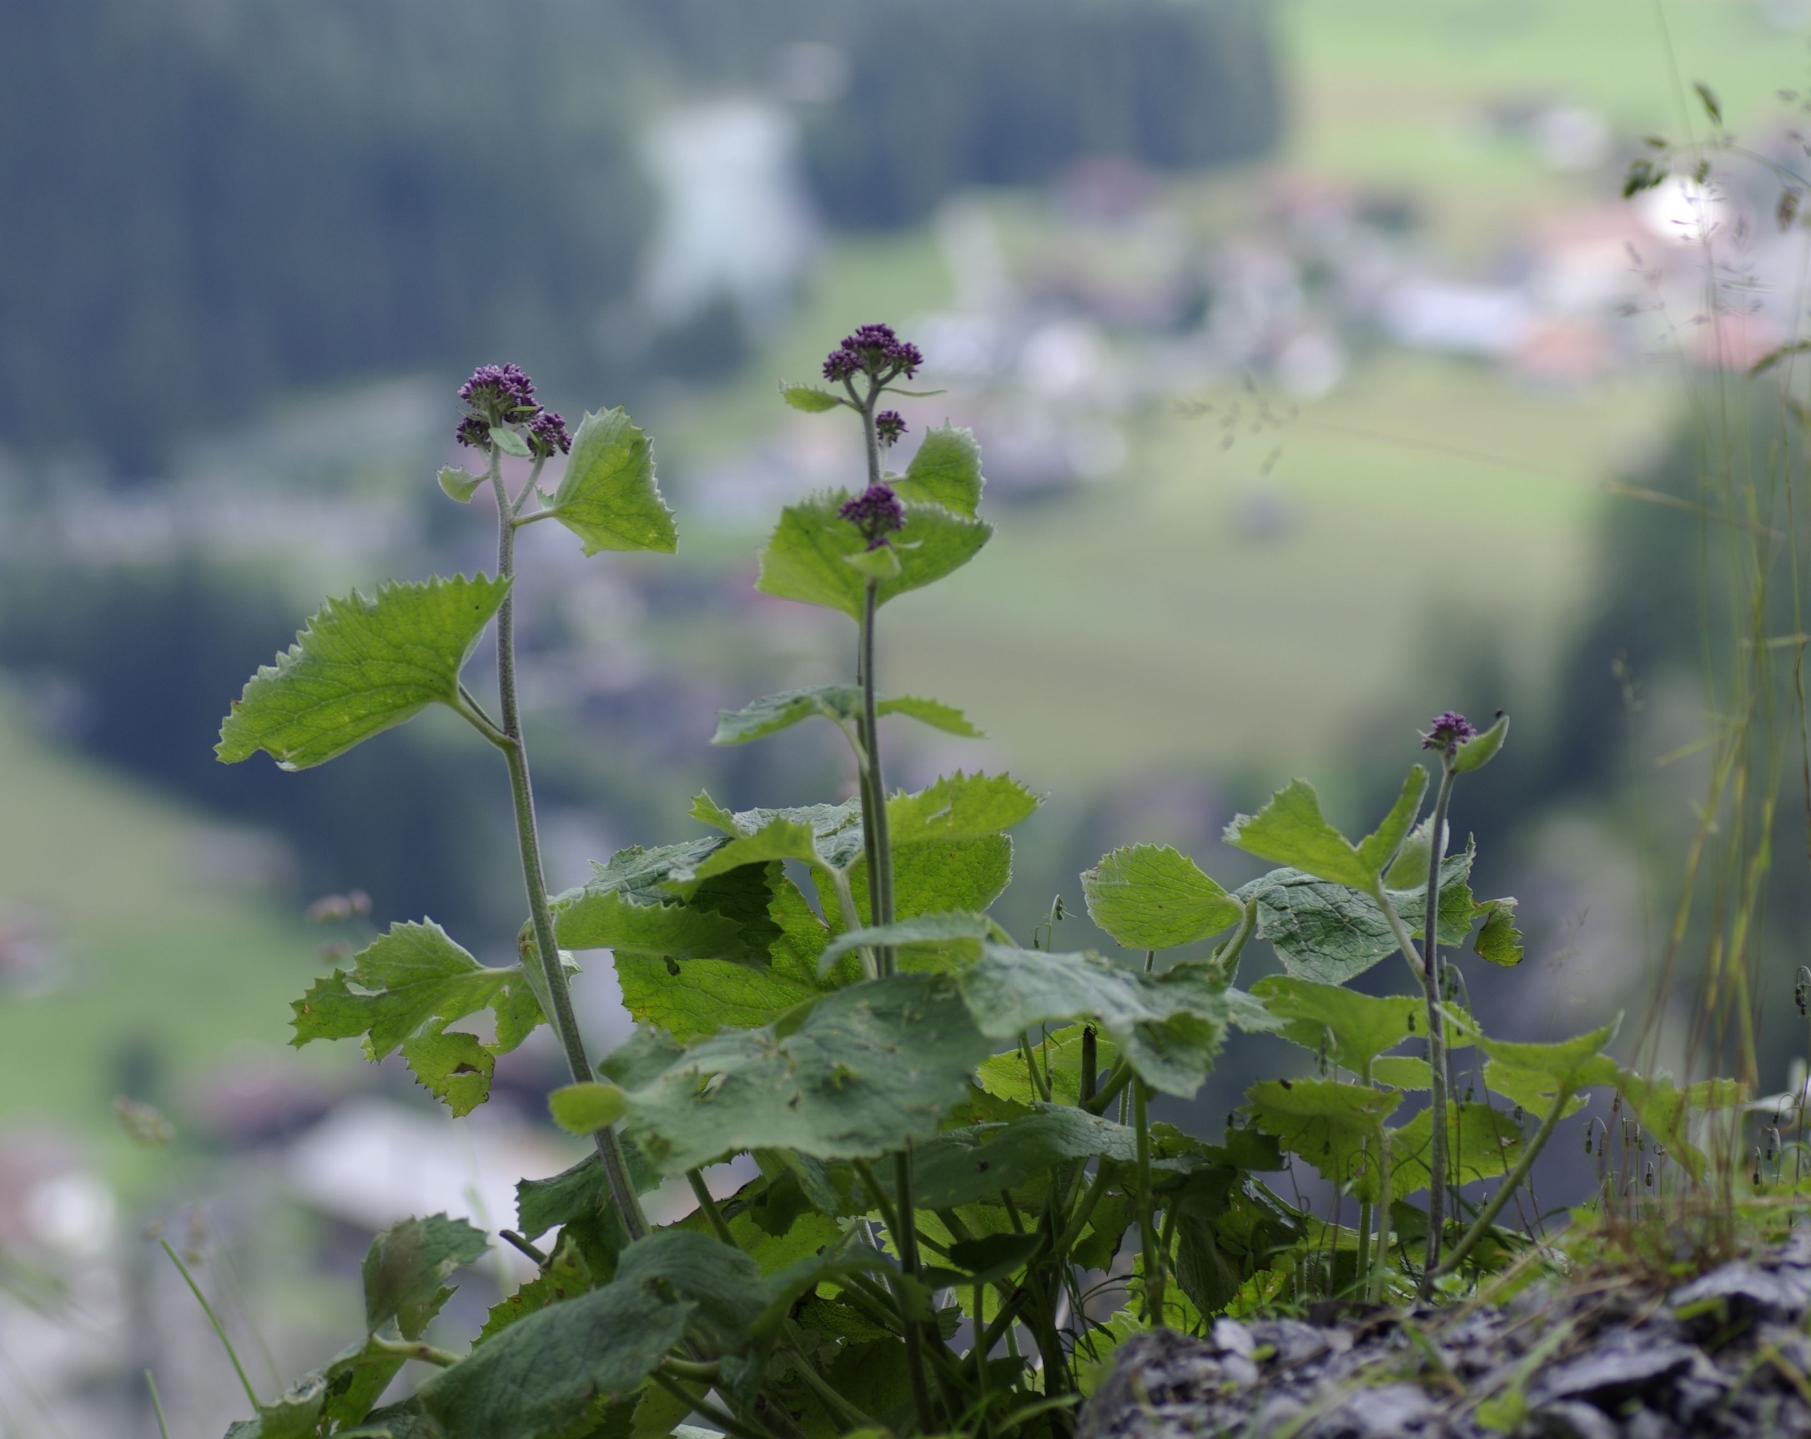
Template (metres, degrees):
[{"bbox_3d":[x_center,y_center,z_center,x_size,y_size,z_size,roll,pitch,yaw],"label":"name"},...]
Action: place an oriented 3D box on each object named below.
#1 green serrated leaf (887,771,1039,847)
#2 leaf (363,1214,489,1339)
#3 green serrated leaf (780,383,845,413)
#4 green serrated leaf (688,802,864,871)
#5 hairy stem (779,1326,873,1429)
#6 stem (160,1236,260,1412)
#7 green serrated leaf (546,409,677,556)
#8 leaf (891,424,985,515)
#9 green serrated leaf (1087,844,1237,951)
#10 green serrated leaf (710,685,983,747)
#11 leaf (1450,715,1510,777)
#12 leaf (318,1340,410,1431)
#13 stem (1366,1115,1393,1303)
[{"bbox_3d":[0.019,0.029,2.610,0.049,0.023,0.030,0,10,0],"label":"green serrated leaf"},{"bbox_3d":[-0.144,0.168,2.430,0.031,0.036,0.012,18,-23,29],"label":"leaf"},{"bbox_3d":[-0.025,-0.088,2.200,0.018,0.009,0.010,-1,7,-6],"label":"green serrated leaf"},{"bbox_3d":[-0.042,0.038,2.610,0.059,0.022,0.045,6,12,30],"label":"green serrated leaf"},{"bbox_3d":[-0.024,0.208,2.550,0.006,0.043,0.007,-41,9,0],"label":"hairy stem"},{"bbox_3d":[-0.191,0.166,2.220,0.003,0.054,0.003,-29,-1,0],"label":"stem"},{"bbox_3d":[-0.100,-0.080,2.740,0.046,0.052,0.014,-14,35,13],"label":"green serrated leaf"},{"bbox_3d":[0.011,-0.080,2.620,0.030,0.030,0.022,-3,10,-17],"label":"leaf"},{"bbox_3d":[0.088,0.061,2.760,0.055,0.046,0.012,11,36,-8],"label":"green serrated leaf"},{"bbox_3d":[-0.016,-0.001,2.210,0.074,0.018,0.048,0,7,0],"label":"green serrated leaf"},{"bbox_3d":[0.178,0.008,2.500,0.008,0.023,0.011,45,0,6],"label":"leaf"},{"bbox_3d":[-0.172,0.211,2.560,0.028,0.029,0.028,4,11,22],"label":"leaf"},{"bbox_3d":[0.143,0.147,2.430,0.005,0.056,0.005,2,5,0],"label":"stem"}]

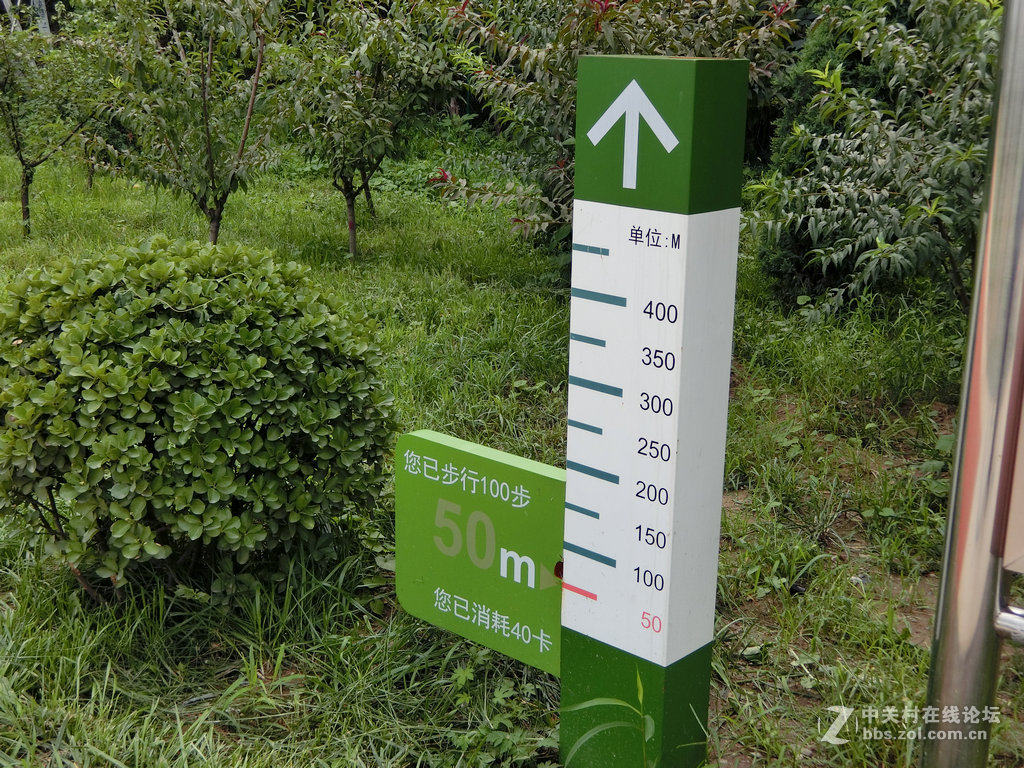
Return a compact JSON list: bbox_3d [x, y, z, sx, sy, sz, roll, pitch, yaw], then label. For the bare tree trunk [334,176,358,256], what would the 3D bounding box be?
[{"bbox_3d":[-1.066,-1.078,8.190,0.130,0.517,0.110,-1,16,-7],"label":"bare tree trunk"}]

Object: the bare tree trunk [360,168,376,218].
[{"bbox_3d":[-1.105,-1.469,9.817,0.085,0.393,0.085,-12,17,-3],"label":"bare tree trunk"}]

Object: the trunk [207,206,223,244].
[{"bbox_3d":[-1.834,-0.905,7.814,0.100,0.371,0.090,-3,16,-13],"label":"trunk"}]

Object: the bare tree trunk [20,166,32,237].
[{"bbox_3d":[-3.350,-1.258,8.776,0.085,0.482,0.085,-5,17,-20],"label":"bare tree trunk"}]

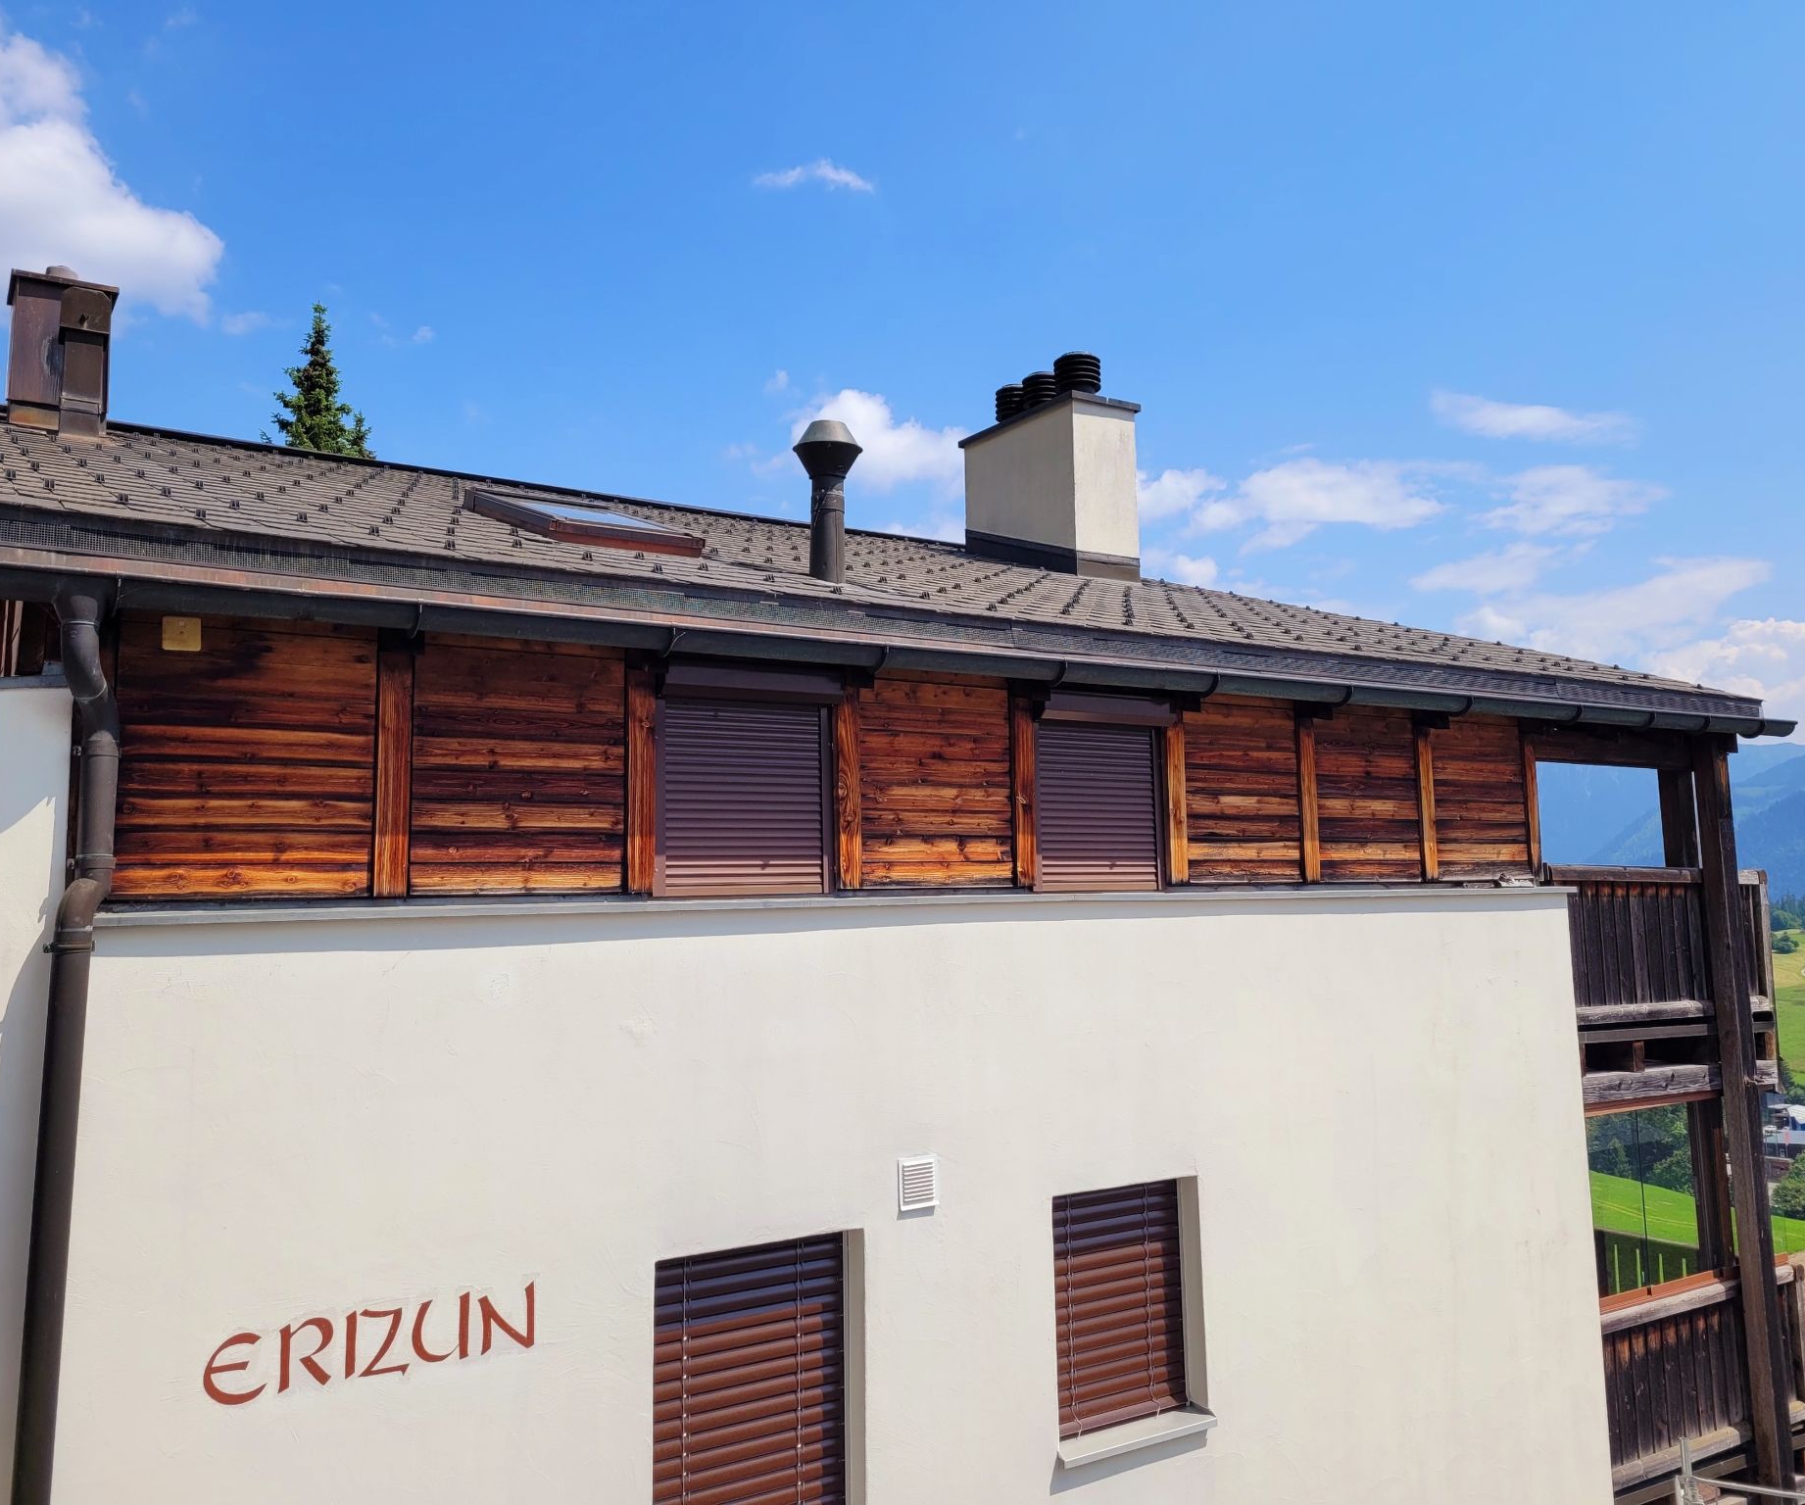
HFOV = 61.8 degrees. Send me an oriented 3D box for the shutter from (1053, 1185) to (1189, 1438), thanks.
[{"bbox_3d":[1.003,2.605,7.182,0.848,1.076,0.100,4,-8,-32],"label":"shutter"}]

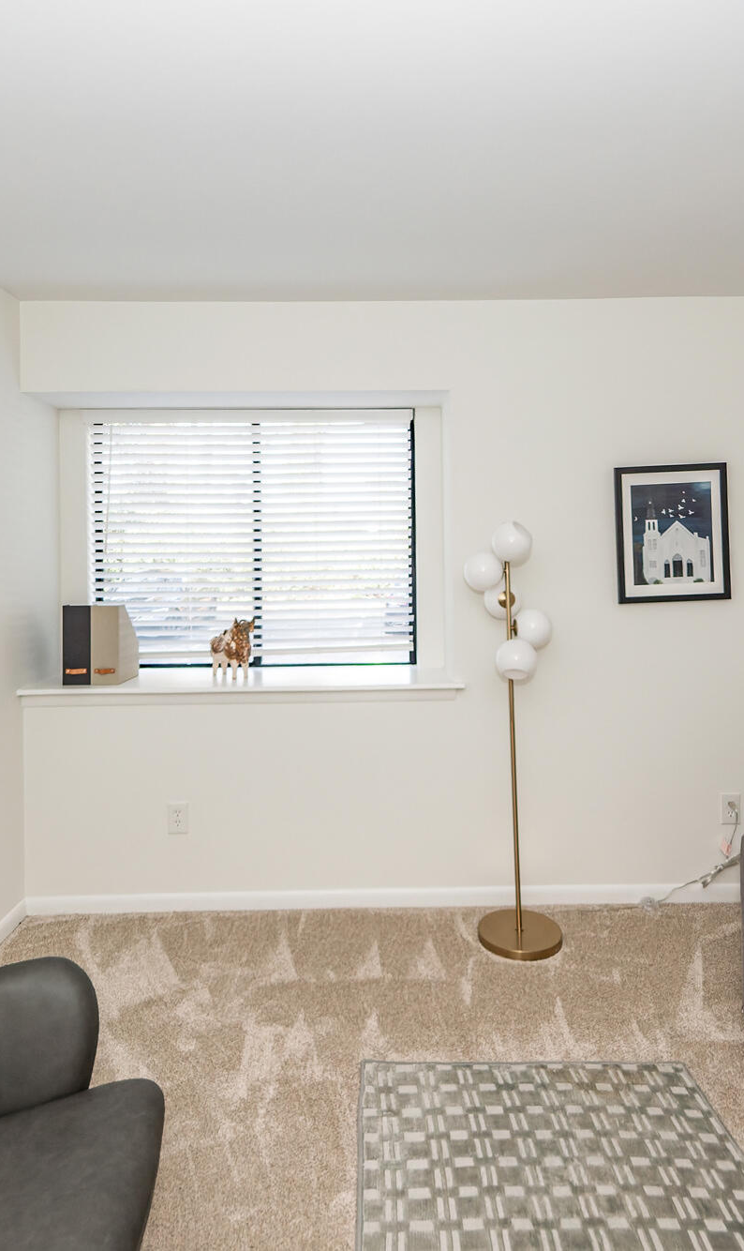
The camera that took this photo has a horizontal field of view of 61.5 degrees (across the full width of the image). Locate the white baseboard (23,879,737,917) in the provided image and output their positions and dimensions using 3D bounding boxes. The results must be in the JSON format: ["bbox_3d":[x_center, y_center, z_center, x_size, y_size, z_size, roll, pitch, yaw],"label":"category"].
[{"bbox_3d":[0.295,1.122,2.568,3.420,0.086,0.017,-1,2,0],"label":"white baseboard"}]

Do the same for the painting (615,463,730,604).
[{"bbox_3d":[1.239,-0.377,2.575,0.463,0.559,0.029,-2,2,0],"label":"painting"}]

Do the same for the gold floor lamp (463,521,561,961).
[{"bbox_3d":[0.526,0.405,2.365,0.330,1.566,0.330,-1,2,0],"label":"gold floor lamp"}]

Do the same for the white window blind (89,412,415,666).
[{"bbox_3d":[-0.553,-0.403,2.900,1.509,1.174,0.062,-1,2,0],"label":"white window blind"}]

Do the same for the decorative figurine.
[{"bbox_3d":[-0.620,0.094,2.738,0.103,0.258,0.191,-3,3,-43],"label":"decorative figurine"}]

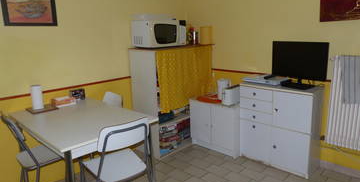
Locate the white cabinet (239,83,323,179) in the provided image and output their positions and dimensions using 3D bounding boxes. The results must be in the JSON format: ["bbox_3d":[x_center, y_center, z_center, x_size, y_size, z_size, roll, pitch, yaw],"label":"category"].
[{"bbox_3d":[1.054,0.354,2.746,0.322,0.844,0.734,-14,17,-43],"label":"white cabinet"}]

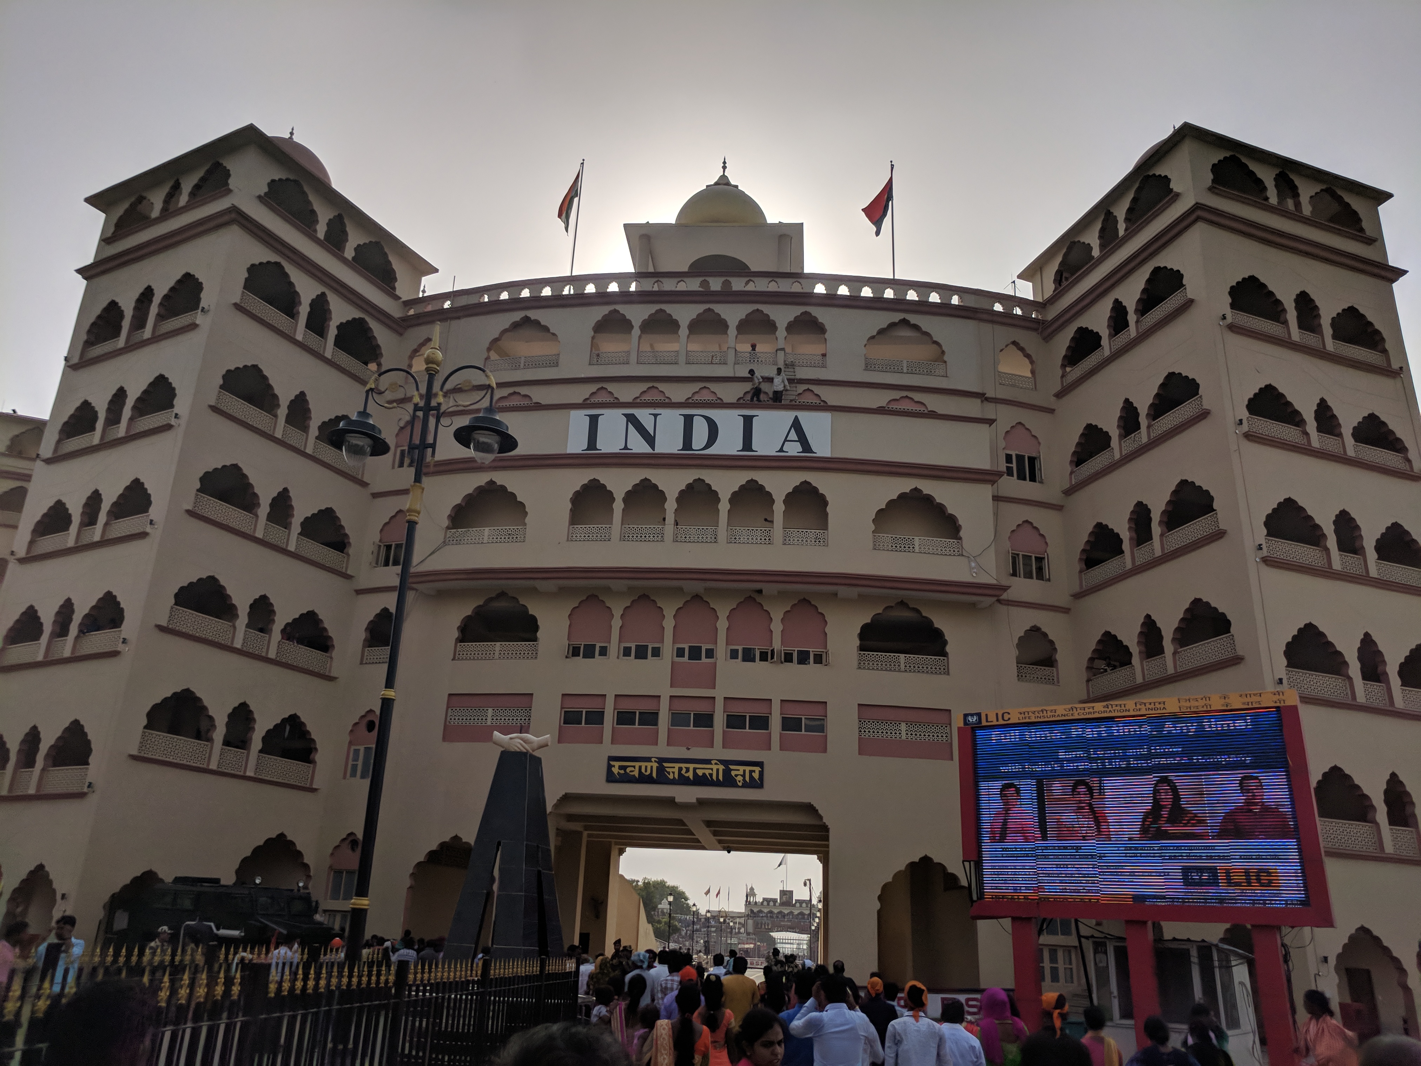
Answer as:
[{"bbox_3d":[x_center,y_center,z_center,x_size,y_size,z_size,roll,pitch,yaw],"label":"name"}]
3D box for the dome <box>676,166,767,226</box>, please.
[{"bbox_3d":[0.495,-14.888,47.502,4.009,3.559,4.009,1,-21,4],"label":"dome"}]

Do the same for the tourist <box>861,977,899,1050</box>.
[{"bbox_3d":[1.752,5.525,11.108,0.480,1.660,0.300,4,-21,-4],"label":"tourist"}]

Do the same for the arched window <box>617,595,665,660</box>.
[{"bbox_3d":[-2.204,3.013,33.984,1.503,2.141,0.250,0,-21,7],"label":"arched window"}]

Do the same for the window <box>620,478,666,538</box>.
[{"bbox_3d":[-2.268,-0.752,37.137,1.565,2.380,0.350,0,-21,7],"label":"window"}]

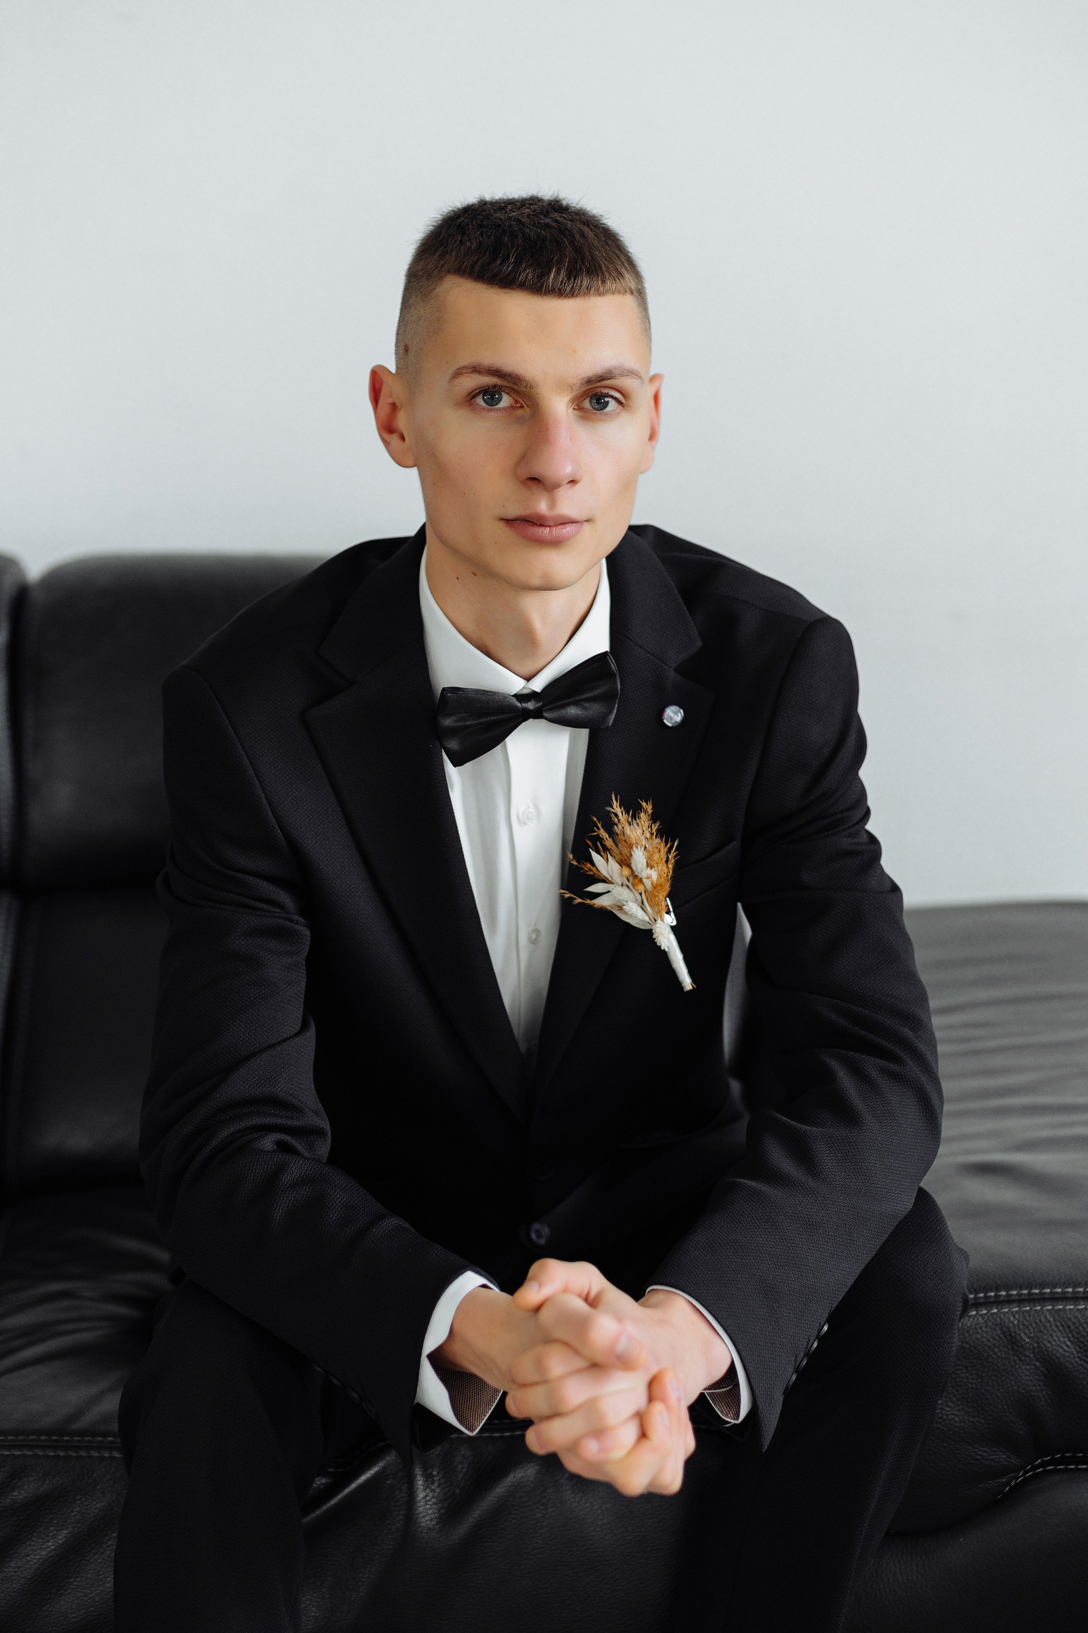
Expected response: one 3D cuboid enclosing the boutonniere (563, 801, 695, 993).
[{"bbox_3d":[0.052,0.048,2.300,0.076,0.132,0.045,-18,21,0],"label":"boutonniere"}]

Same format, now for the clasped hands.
[{"bbox_3d":[0.020,0.303,2.060,0.160,0.118,0.125,0,12,-2],"label":"clasped hands"}]

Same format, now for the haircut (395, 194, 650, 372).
[{"bbox_3d":[-0.013,-0.303,2.330,0.157,0.155,0.192,0,10,-11],"label":"haircut"}]

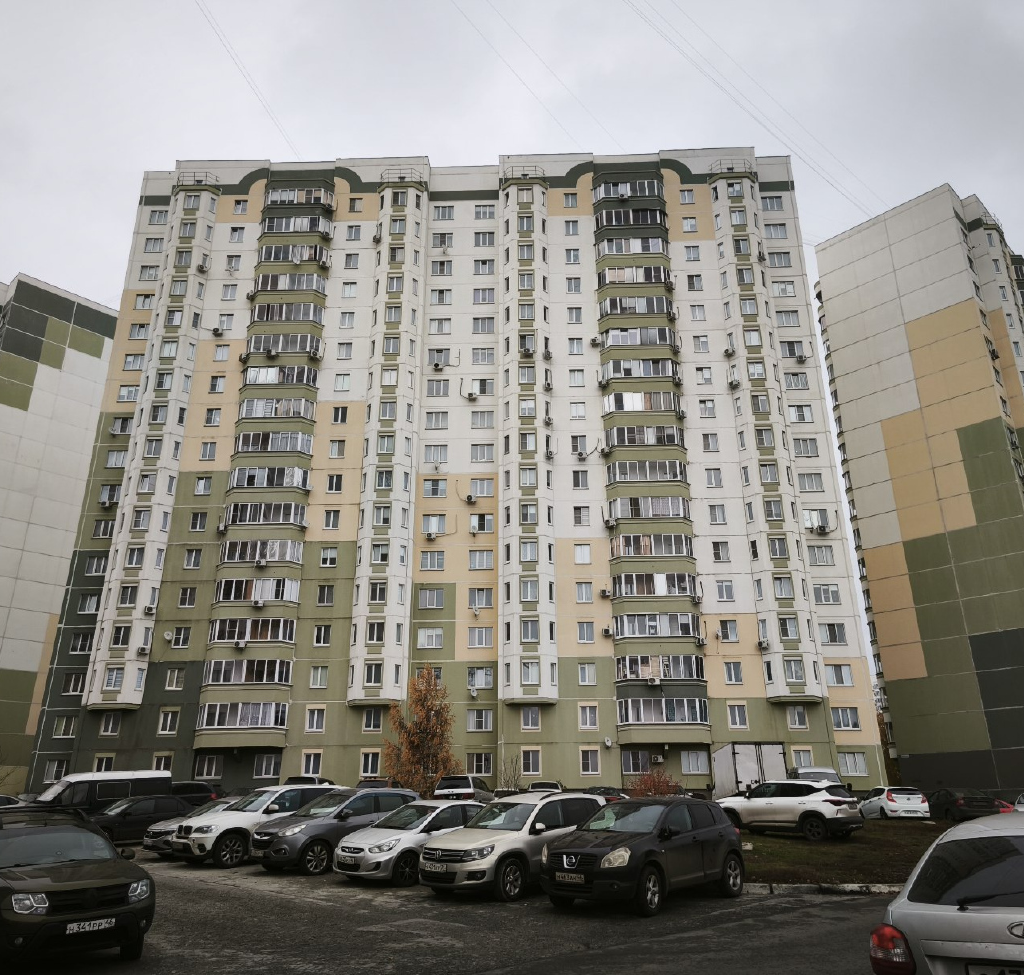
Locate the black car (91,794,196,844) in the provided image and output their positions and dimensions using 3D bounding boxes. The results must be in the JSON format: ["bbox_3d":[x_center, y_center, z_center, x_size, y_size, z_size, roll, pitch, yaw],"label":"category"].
[{"bbox_3d":[-12.299,11.060,28.629,4.500,1.450,1.750,17,-25,-41],"label":"black car"}]

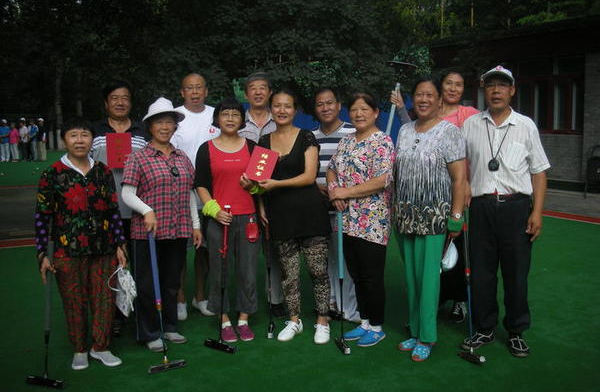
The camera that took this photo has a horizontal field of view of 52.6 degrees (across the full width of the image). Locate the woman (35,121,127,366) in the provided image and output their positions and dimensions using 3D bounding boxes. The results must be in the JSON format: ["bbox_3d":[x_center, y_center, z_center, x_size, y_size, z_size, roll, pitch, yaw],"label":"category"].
[{"bbox_3d":[-1.289,0.282,3.563,0.510,1.460,0.340,-4,8,-14],"label":"woman"}]

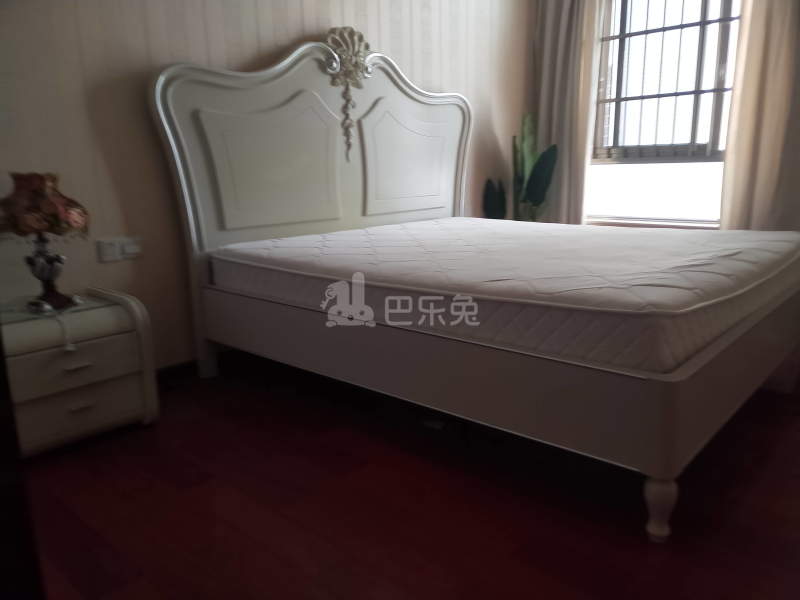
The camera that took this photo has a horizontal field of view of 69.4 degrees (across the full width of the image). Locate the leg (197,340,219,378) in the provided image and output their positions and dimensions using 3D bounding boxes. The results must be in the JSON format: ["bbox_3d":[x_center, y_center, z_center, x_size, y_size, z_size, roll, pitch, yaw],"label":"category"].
[{"bbox_3d":[-0.908,0.275,2.741,0.075,0.172,0.060,9,16,42],"label":"leg"}]

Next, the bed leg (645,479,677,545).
[{"bbox_3d":[0.642,0.515,1.422,0.078,0.153,0.078,9,16,42],"label":"bed leg"}]

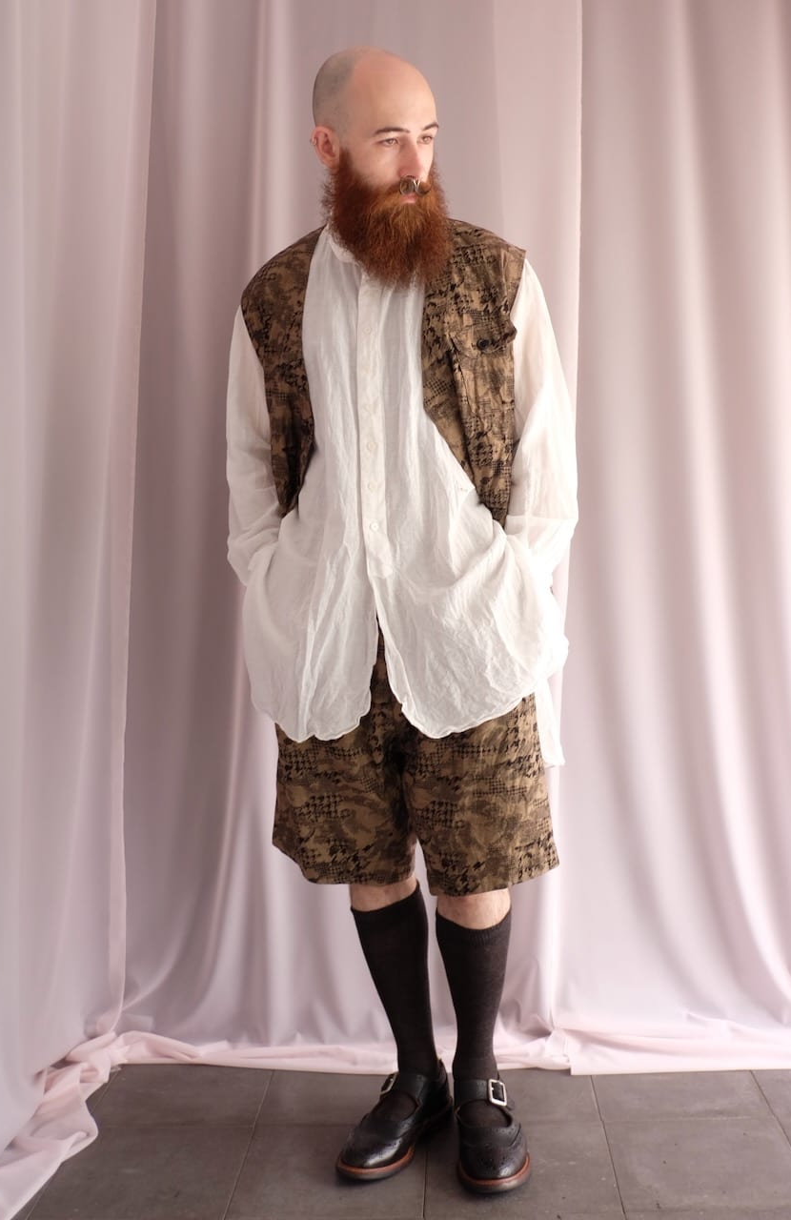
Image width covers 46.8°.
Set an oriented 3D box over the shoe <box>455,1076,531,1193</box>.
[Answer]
[{"bbox_3d":[0.161,0.842,1.549,0.110,0.097,0.278,-2,5,-3],"label":"shoe"}]

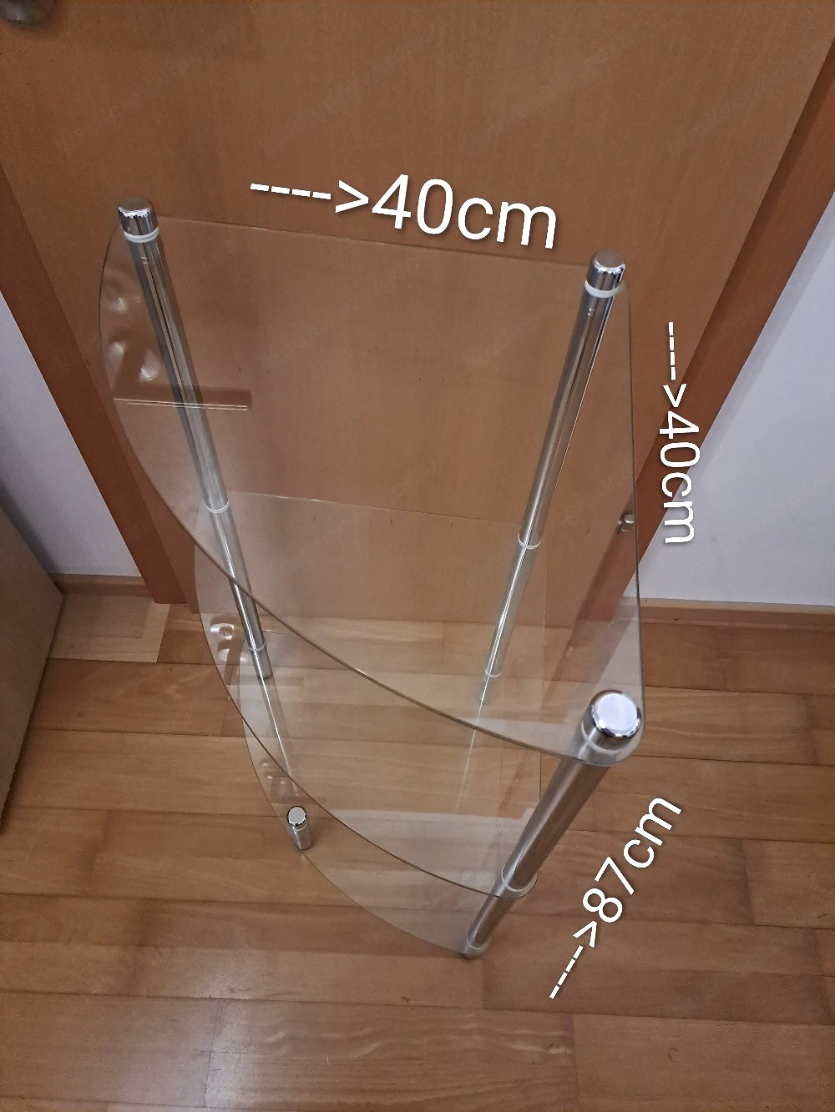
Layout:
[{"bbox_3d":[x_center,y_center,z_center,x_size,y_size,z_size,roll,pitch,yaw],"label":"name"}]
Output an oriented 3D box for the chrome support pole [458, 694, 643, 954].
[{"bbox_3d":[0.089,0.320,0.779,0.028,0.860,0.028,7,57,2],"label":"chrome support pole"}]

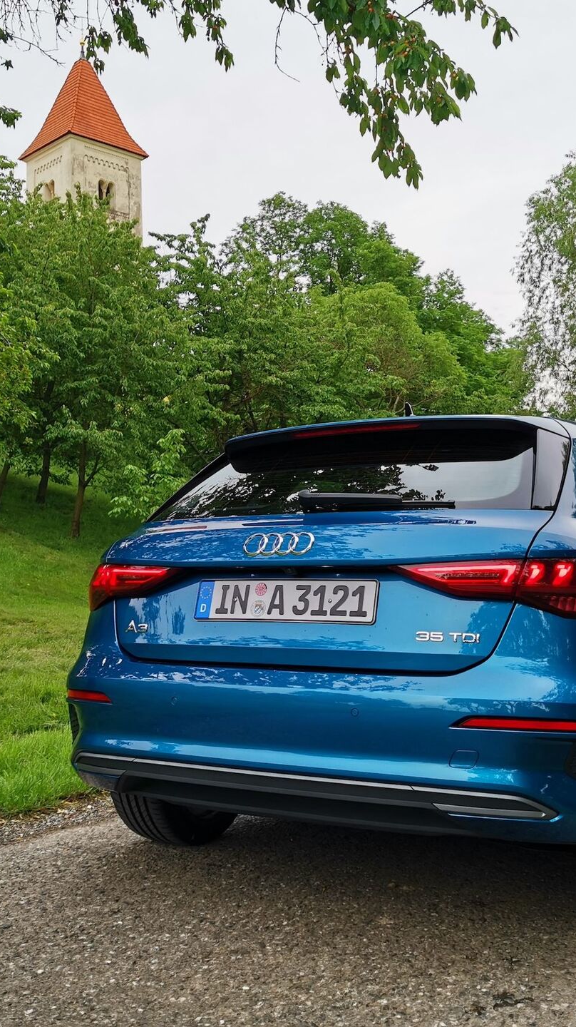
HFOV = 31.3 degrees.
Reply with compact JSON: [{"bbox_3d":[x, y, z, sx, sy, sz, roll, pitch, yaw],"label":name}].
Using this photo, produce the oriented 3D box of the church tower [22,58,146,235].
[{"bbox_3d":[-13.305,-20.504,67.240,6.000,19.000,6.000,2,-4,-45],"label":"church tower"}]

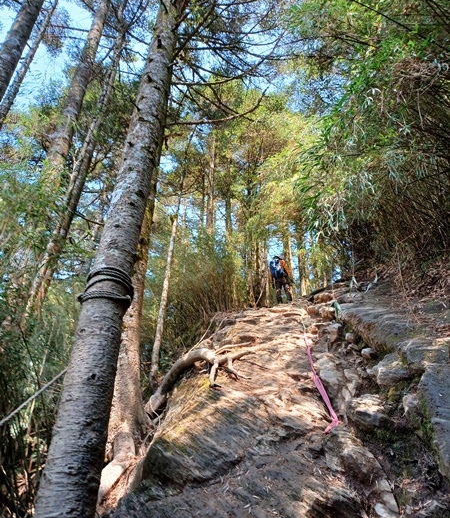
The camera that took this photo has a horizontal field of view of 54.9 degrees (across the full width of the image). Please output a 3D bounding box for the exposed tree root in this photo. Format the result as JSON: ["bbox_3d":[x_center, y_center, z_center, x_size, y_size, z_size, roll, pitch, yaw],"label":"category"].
[{"bbox_3d":[-0.300,1.430,5.100,1.350,0.900,0.650,12,-31,-19],"label":"exposed tree root"}]

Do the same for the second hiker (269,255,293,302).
[{"bbox_3d":[1.819,0.672,14.200,0.640,1.670,0.550,-7,-30,13],"label":"second hiker"}]

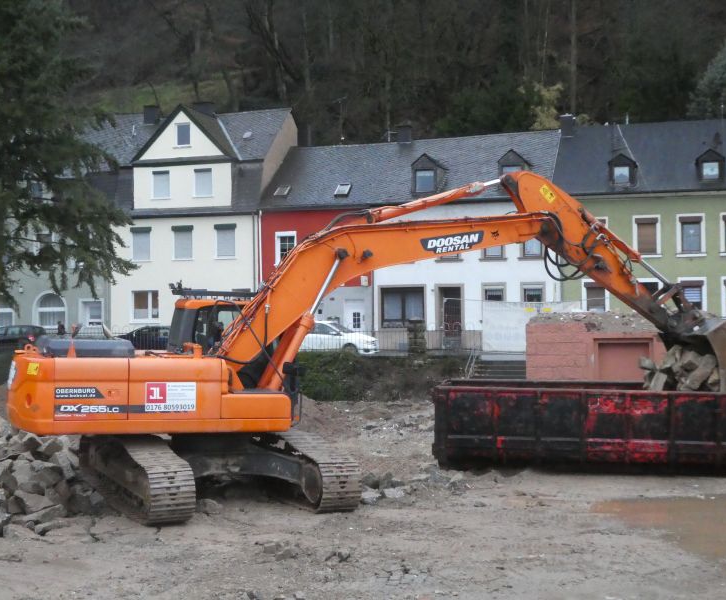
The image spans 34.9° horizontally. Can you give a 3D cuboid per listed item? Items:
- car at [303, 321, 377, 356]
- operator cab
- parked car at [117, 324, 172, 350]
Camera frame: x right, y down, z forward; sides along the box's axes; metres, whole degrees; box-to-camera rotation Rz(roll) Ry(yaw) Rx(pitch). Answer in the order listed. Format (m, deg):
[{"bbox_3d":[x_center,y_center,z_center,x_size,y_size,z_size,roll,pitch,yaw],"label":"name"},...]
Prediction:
[{"bbox_3d":[-1.537,1.637,49.001,4.500,1.450,1.800,-1,0,17],"label":"car"},{"bbox_3d":[-2.202,0.708,18.914,1.850,1.900,1.000,-1,0,-16],"label":"operator cab"},{"bbox_3d":[-10.151,1.996,55.001,4.300,1.470,1.780,-1,0,17],"label":"parked car"}]

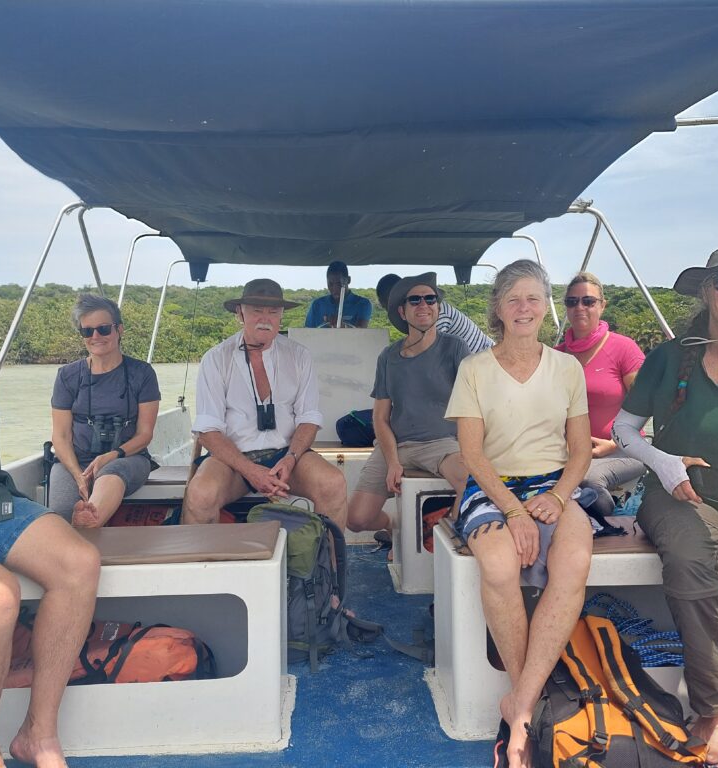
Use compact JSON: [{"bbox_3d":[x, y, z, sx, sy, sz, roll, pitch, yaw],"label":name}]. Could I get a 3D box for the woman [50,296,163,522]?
[{"bbox_3d":[-1.000,0.276,2.840,0.480,1.250,0.800,-1,3,-6],"label":"woman"}]

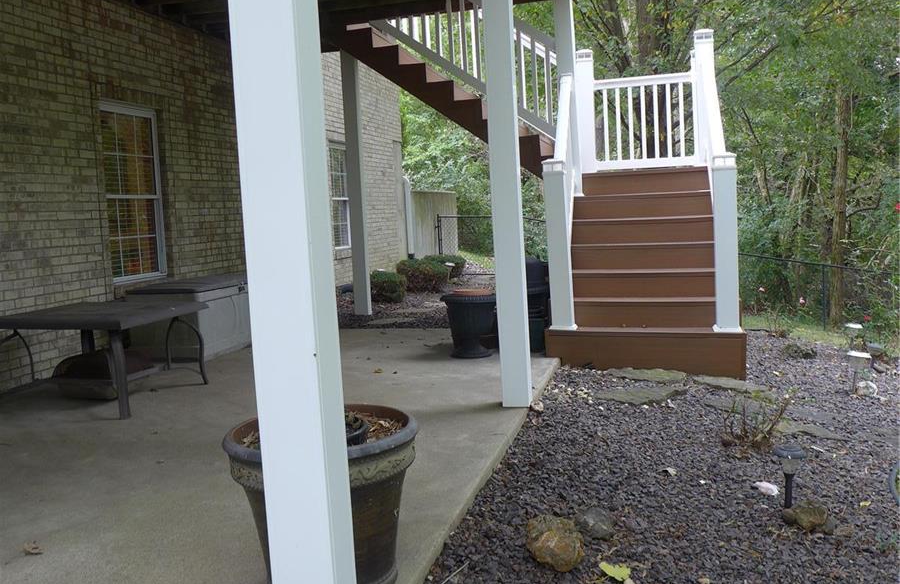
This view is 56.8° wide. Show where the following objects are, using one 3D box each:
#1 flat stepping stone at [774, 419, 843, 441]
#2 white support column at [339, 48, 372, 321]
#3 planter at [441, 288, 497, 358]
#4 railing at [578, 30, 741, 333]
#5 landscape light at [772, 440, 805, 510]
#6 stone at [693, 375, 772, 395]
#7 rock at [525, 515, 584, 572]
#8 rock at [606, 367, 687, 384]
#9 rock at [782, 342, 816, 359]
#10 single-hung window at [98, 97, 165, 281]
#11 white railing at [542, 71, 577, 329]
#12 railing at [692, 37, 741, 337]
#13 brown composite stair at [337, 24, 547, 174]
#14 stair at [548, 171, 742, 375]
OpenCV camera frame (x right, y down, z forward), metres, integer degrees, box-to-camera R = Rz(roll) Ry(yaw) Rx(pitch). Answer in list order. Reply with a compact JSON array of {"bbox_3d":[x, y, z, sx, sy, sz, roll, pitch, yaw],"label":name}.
[{"bbox_3d":[1.889,0.749,4.421,0.350,0.050,0.200,2,7,38],"label":"flat stepping stone"},{"bbox_3d":[-0.986,-1.121,8.721,0.150,2.730,0.150,-1,7,15],"label":"white support column"},{"bbox_3d":[0.153,0.233,6.262,0.420,0.485,0.420,-3,6,0],"label":"planter"},{"bbox_3d":[1.609,-1.004,6.847,1.260,2.320,2.450,-1,6,15],"label":"railing"},{"bbox_3d":[1.337,0.729,3.288,0.128,0.266,0.128,-1,7,15],"label":"landscape light"},{"bbox_3d":[1.864,0.618,5.492,0.490,0.050,0.280,1,7,32],"label":"stone"},{"bbox_3d":[0.345,0.827,2.749,0.200,0.150,0.180,-1,6,15],"label":"rock"},{"bbox_3d":[1.342,0.581,5.674,0.540,0.050,0.360,-1,6,15],"label":"rock"},{"bbox_3d":[2.736,0.456,6.517,0.270,0.100,0.200,-1,6,15],"label":"rock"},{"bbox_3d":[-2.777,-0.866,7.274,0.100,1.530,0.860,-1,7,15],"label":"single-hung window"},{"bbox_3d":[0.902,-0.775,6.473,0.190,1.990,1.340,-1,6,15],"label":"white railing"},{"bbox_3d":[2.018,-0.960,6.340,0.205,2.265,1.680,-1,7,15],"label":"railing"},{"bbox_3d":[0.102,-1.864,8.010,2.160,1.620,0.900,-1,7,15],"label":"brown composite stair"},{"bbox_3d":[1.525,-0.236,6.495,1.330,1.470,1.600,-1,7,15],"label":"stair"}]

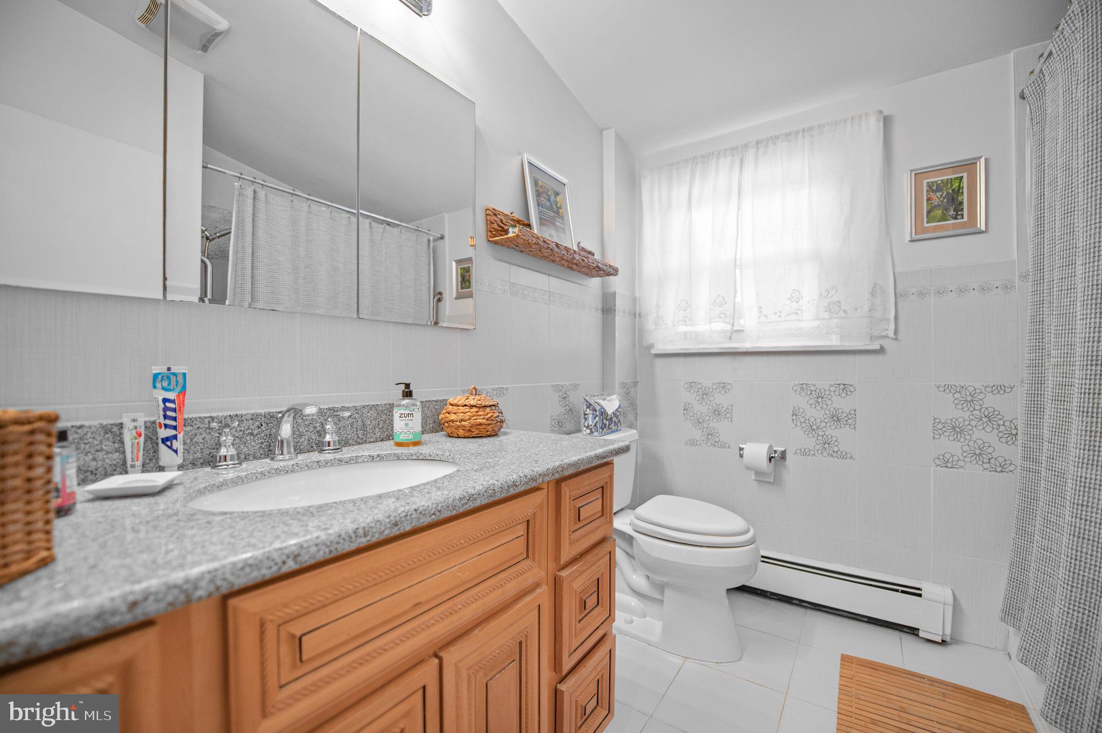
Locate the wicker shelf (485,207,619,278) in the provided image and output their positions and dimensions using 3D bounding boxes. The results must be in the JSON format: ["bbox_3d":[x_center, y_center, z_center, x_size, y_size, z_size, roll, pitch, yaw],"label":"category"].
[{"bbox_3d":[0.046,-0.514,1.810,0.138,0.125,0.735,-1,-1,36],"label":"wicker shelf"}]

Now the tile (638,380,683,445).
[{"bbox_3d":[0.594,0.246,2.321,0.247,0.332,0.010,-1,-1,34],"label":"tile"}]

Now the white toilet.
[{"bbox_3d":[0.435,0.690,1.762,0.740,0.757,0.450,0,0,33],"label":"white toilet"}]

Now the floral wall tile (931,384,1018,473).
[{"bbox_3d":[1.630,0.237,1.653,0.244,0.333,0.010,0,0,31],"label":"floral wall tile"}]

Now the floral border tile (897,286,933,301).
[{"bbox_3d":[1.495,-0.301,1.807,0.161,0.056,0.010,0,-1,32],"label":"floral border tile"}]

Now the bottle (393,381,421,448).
[{"bbox_3d":[-0.384,0.126,1.145,0.076,0.164,0.076,0,-1,-38],"label":"bottle"}]

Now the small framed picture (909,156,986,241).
[{"bbox_3d":[1.582,-0.665,1.716,0.226,0.294,0.020,-1,-1,32],"label":"small framed picture"}]

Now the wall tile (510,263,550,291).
[{"bbox_3d":[-0.076,-0.346,1.682,0.010,0.068,0.248,-1,-1,35],"label":"wall tile"}]

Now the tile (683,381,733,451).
[{"bbox_3d":[0.798,0.244,2.182,0.247,0.332,0.010,-1,-1,34],"label":"tile"}]

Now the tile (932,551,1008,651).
[{"bbox_3d":[1.611,0.903,1.633,0.242,0.332,0.010,0,0,32],"label":"tile"}]

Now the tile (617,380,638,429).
[{"bbox_3d":[0.414,0.245,2.309,0.010,0.327,0.250,-1,-1,36],"label":"tile"}]

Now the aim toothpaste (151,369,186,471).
[{"bbox_3d":[-0.677,0.097,0.761,0.034,0.188,0.049,-1,-1,44],"label":"aim toothpaste"}]

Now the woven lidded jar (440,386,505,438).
[{"bbox_3d":[-0.226,0.124,1.215,0.182,0.136,0.182,0,-1,0],"label":"woven lidded jar"}]

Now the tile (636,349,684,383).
[{"bbox_3d":[0.594,0.006,2.346,0.265,0.149,0.010,-1,-1,35],"label":"tile"}]

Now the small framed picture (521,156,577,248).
[{"bbox_3d":[0.006,-0.650,1.802,0.018,0.380,0.302,-11,-7,36],"label":"small framed picture"}]

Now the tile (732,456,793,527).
[{"bbox_3d":[1.023,0.588,2.075,0.250,0.341,0.010,-1,-1,32],"label":"tile"}]

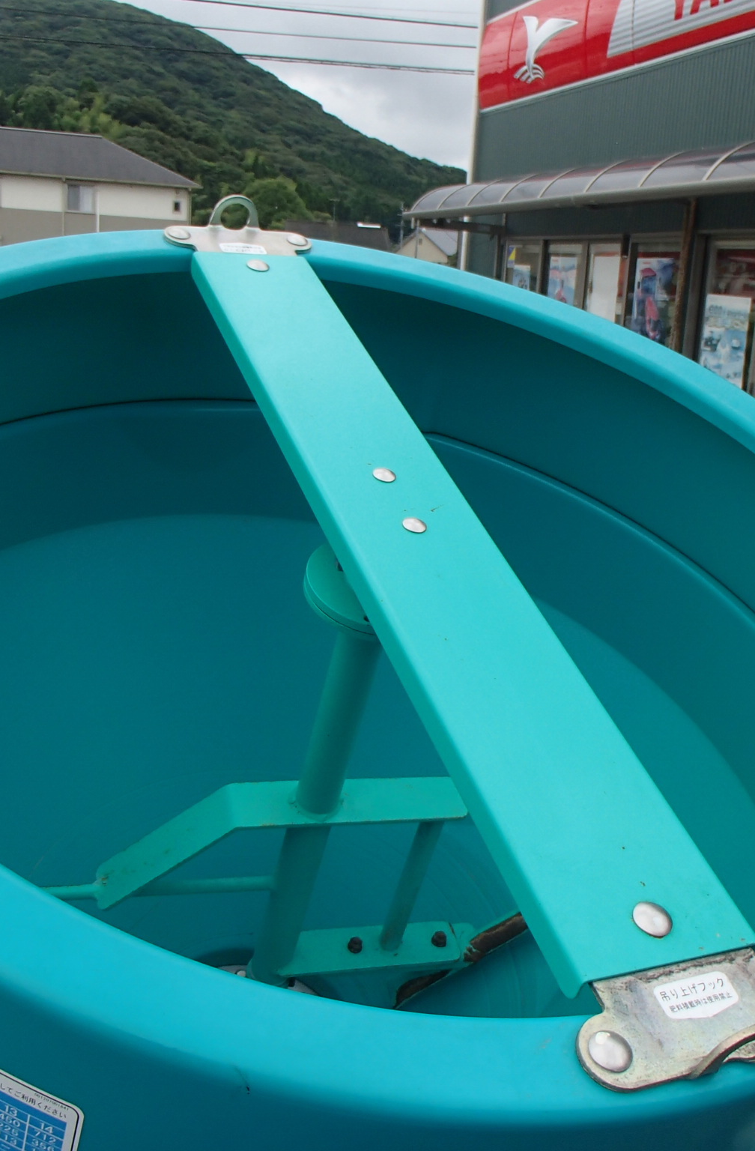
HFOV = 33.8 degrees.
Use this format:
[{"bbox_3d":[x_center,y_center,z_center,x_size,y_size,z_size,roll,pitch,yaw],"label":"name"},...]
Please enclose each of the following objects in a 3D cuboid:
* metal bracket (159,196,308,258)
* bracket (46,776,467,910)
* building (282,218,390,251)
[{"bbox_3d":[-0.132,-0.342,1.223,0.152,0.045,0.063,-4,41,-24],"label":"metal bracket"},{"bbox_3d":[-0.118,0.256,1.170,0.384,0.122,0.052,1,39,-19],"label":"bracket"},{"bbox_3d":[-3.293,-24.086,97.017,9.000,6.500,8.000,-1,13,-17],"label":"building"}]

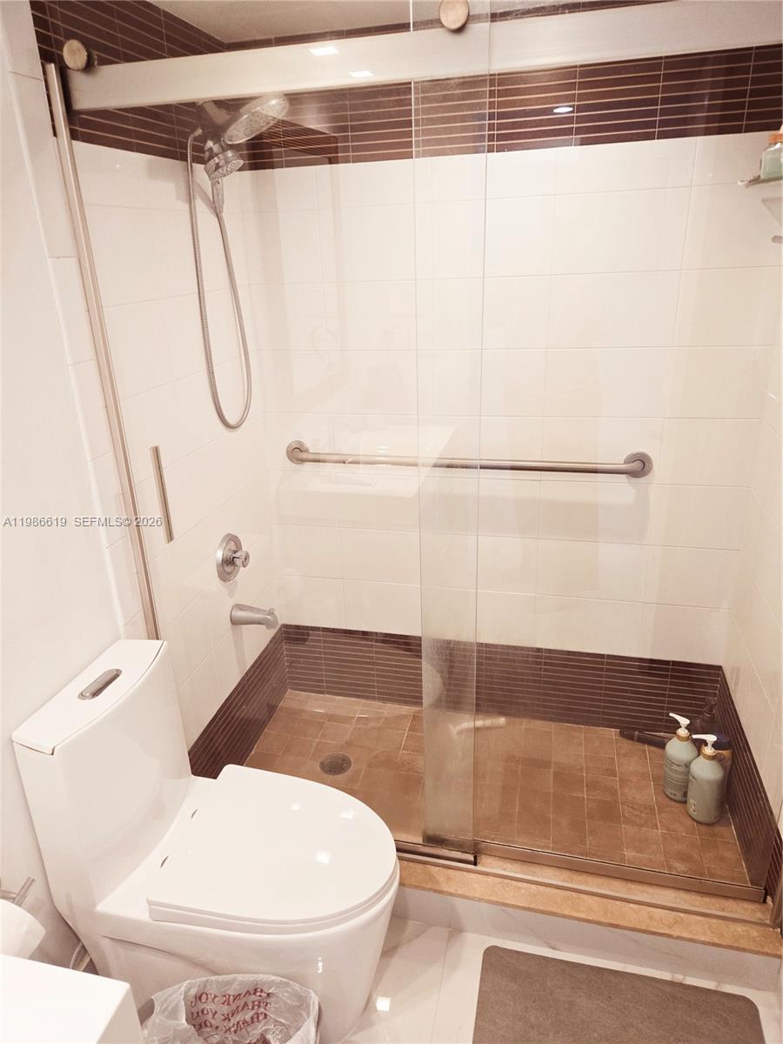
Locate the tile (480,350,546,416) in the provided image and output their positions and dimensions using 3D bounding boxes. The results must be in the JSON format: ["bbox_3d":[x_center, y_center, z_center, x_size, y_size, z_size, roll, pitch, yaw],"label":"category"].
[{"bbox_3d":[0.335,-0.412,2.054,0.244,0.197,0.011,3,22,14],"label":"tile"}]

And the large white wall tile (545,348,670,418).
[{"bbox_3d":[0.615,-0.397,1.985,0.330,0.197,0.011,3,22,14],"label":"large white wall tile"}]

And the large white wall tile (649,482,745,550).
[{"bbox_3d":[0.909,-0.013,2.053,0.253,0.198,0.012,3,22,14],"label":"large white wall tile"}]

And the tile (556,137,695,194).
[{"bbox_3d":[0.594,-0.911,1.784,0.330,0.110,0.011,3,22,14],"label":"tile"}]

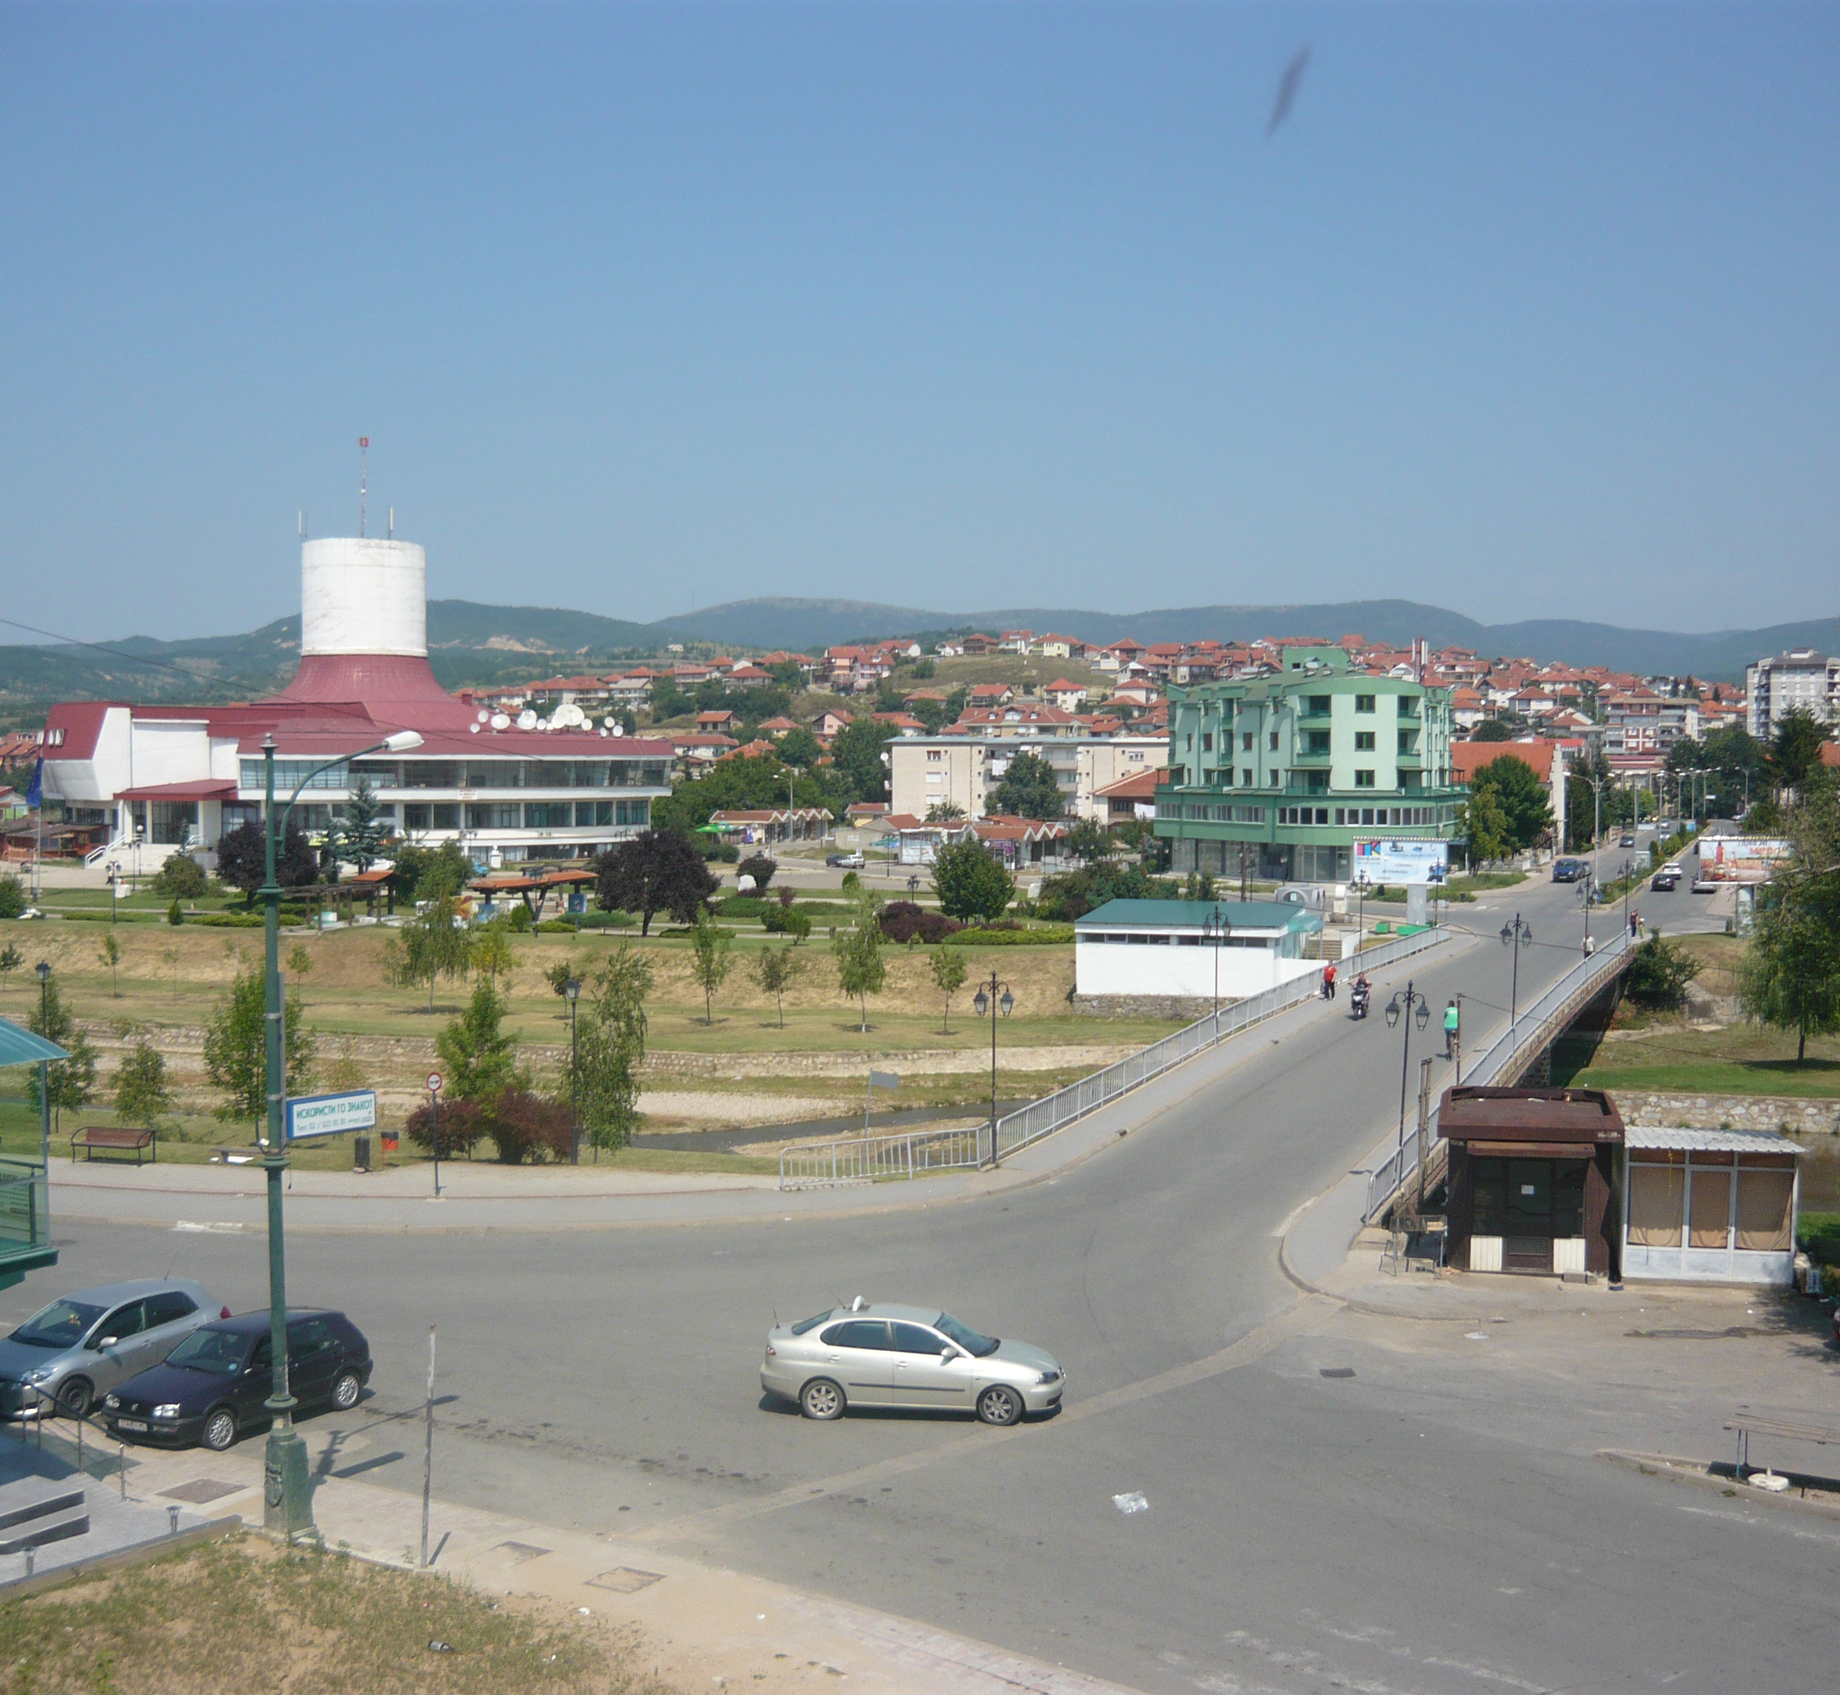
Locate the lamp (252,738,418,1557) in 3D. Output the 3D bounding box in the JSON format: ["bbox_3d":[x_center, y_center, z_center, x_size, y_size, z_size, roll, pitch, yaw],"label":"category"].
[{"bbox_3d":[-7.163,3.397,27.070,0.600,9.708,2.800,2,3,33],"label":"lamp"}]

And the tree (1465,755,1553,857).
[{"bbox_3d":[45.712,-2.943,167.000,6.706,8.486,6.505,0,3,0],"label":"tree"}]

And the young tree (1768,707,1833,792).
[{"bbox_3d":[110.217,-10.269,269.682,7.778,14.577,7.778,1,3,22],"label":"young tree"}]

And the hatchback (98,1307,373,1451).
[{"bbox_3d":[-10.091,7.863,32.212,1.700,1.430,4.020,1,2,31],"label":"hatchback"}]

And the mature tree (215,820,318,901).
[{"bbox_3d":[-38.562,0.937,127.000,6.037,5.100,5.856,0,3,0],"label":"mature tree"}]

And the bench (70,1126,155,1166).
[{"bbox_3d":[-19.558,7.252,52.316,1.880,0.860,0.650,0,2,16],"label":"bench"}]

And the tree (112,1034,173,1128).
[{"bbox_3d":[-18.992,5.845,52.625,1.394,2.516,1.394,-1,3,-20],"label":"tree"}]

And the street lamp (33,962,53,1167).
[{"bbox_3d":[-22.140,5.136,54.500,0.420,4.500,0.420,0,2,0],"label":"street lamp"}]

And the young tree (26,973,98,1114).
[{"bbox_3d":[-21.275,5.091,53.289,1.704,3.951,1.704,-1,3,-22],"label":"young tree"}]

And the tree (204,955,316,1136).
[{"bbox_3d":[-16.442,4.987,53.500,2.850,4.538,2.764,0,3,0],"label":"tree"}]

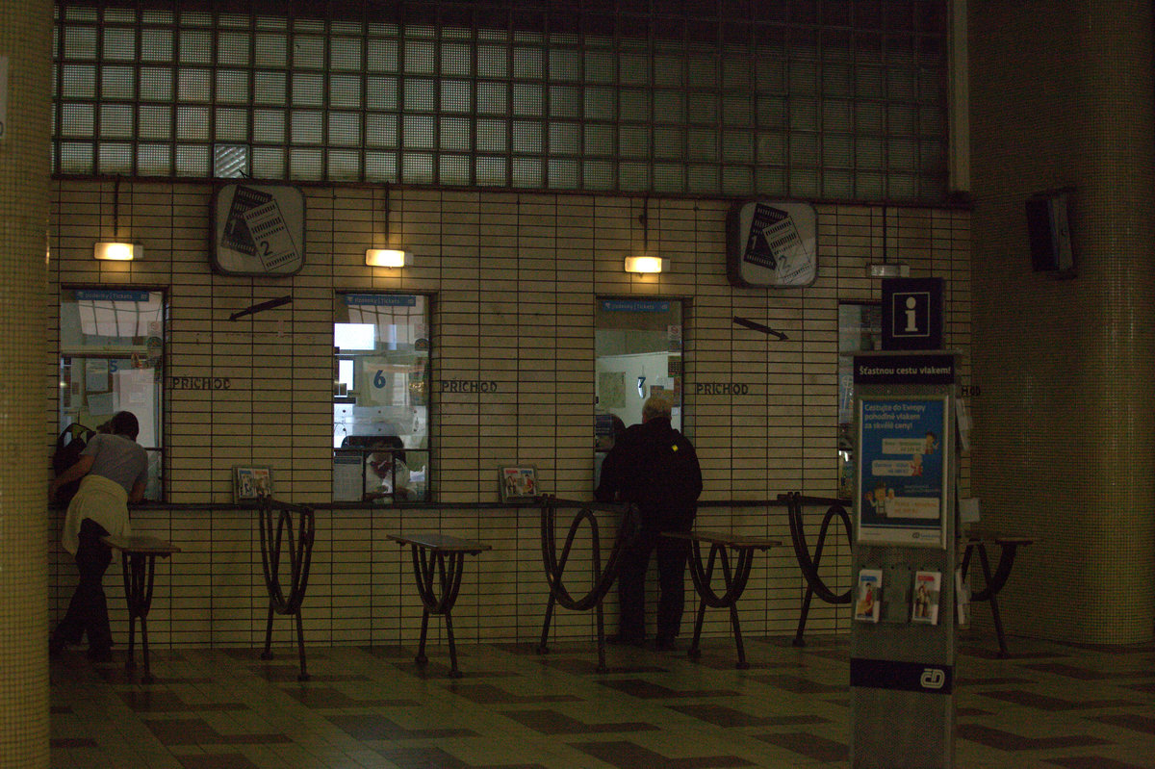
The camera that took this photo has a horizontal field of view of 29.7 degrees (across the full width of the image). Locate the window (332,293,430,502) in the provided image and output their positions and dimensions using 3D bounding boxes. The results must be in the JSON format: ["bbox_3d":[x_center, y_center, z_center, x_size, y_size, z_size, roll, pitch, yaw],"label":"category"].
[{"bbox_3d":[-1.308,0.086,14.561,0.672,1.411,0.130,1,-1,-16],"label":"window"}]

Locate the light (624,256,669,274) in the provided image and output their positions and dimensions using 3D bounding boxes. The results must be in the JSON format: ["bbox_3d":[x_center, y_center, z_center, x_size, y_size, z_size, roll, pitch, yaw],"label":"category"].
[{"bbox_3d":[0.479,-0.815,14.899,0.318,0.119,0.120,1,-1,-16],"label":"light"}]

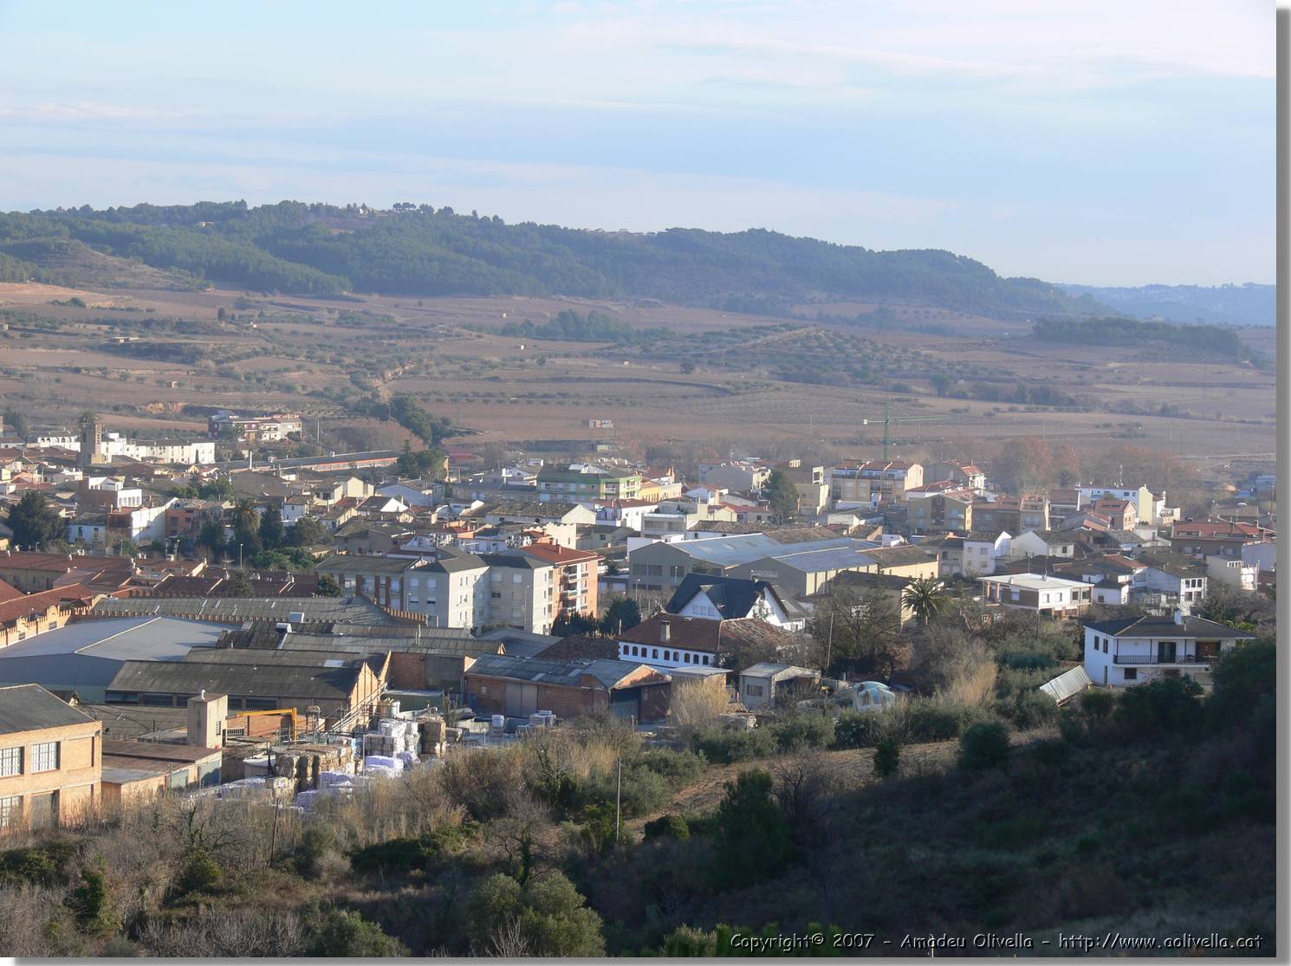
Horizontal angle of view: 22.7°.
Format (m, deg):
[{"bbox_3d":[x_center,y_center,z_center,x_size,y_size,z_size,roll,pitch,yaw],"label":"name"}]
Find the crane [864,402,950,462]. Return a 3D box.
[{"bbox_3d":[79.193,-10.573,975.829,2.000,28.600,41.000,4,4,43],"label":"crane"}]

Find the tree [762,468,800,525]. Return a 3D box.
[{"bbox_3d":[33.526,4.513,787.699,9.219,15.821,9.219,2,3,2],"label":"tree"}]

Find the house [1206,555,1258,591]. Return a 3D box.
[{"bbox_3d":[122.582,18.382,666.983,4.100,6.500,14.500,0,3,-15],"label":"house"}]

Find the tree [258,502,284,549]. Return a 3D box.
[{"bbox_3d":[-80.254,9.834,689.398,5.342,11.229,5.342,1,3,-7],"label":"tree"}]

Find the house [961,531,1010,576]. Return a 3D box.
[{"bbox_3d":[70.251,14.622,657.561,6.700,8.800,9.600,3,3,27],"label":"house"}]

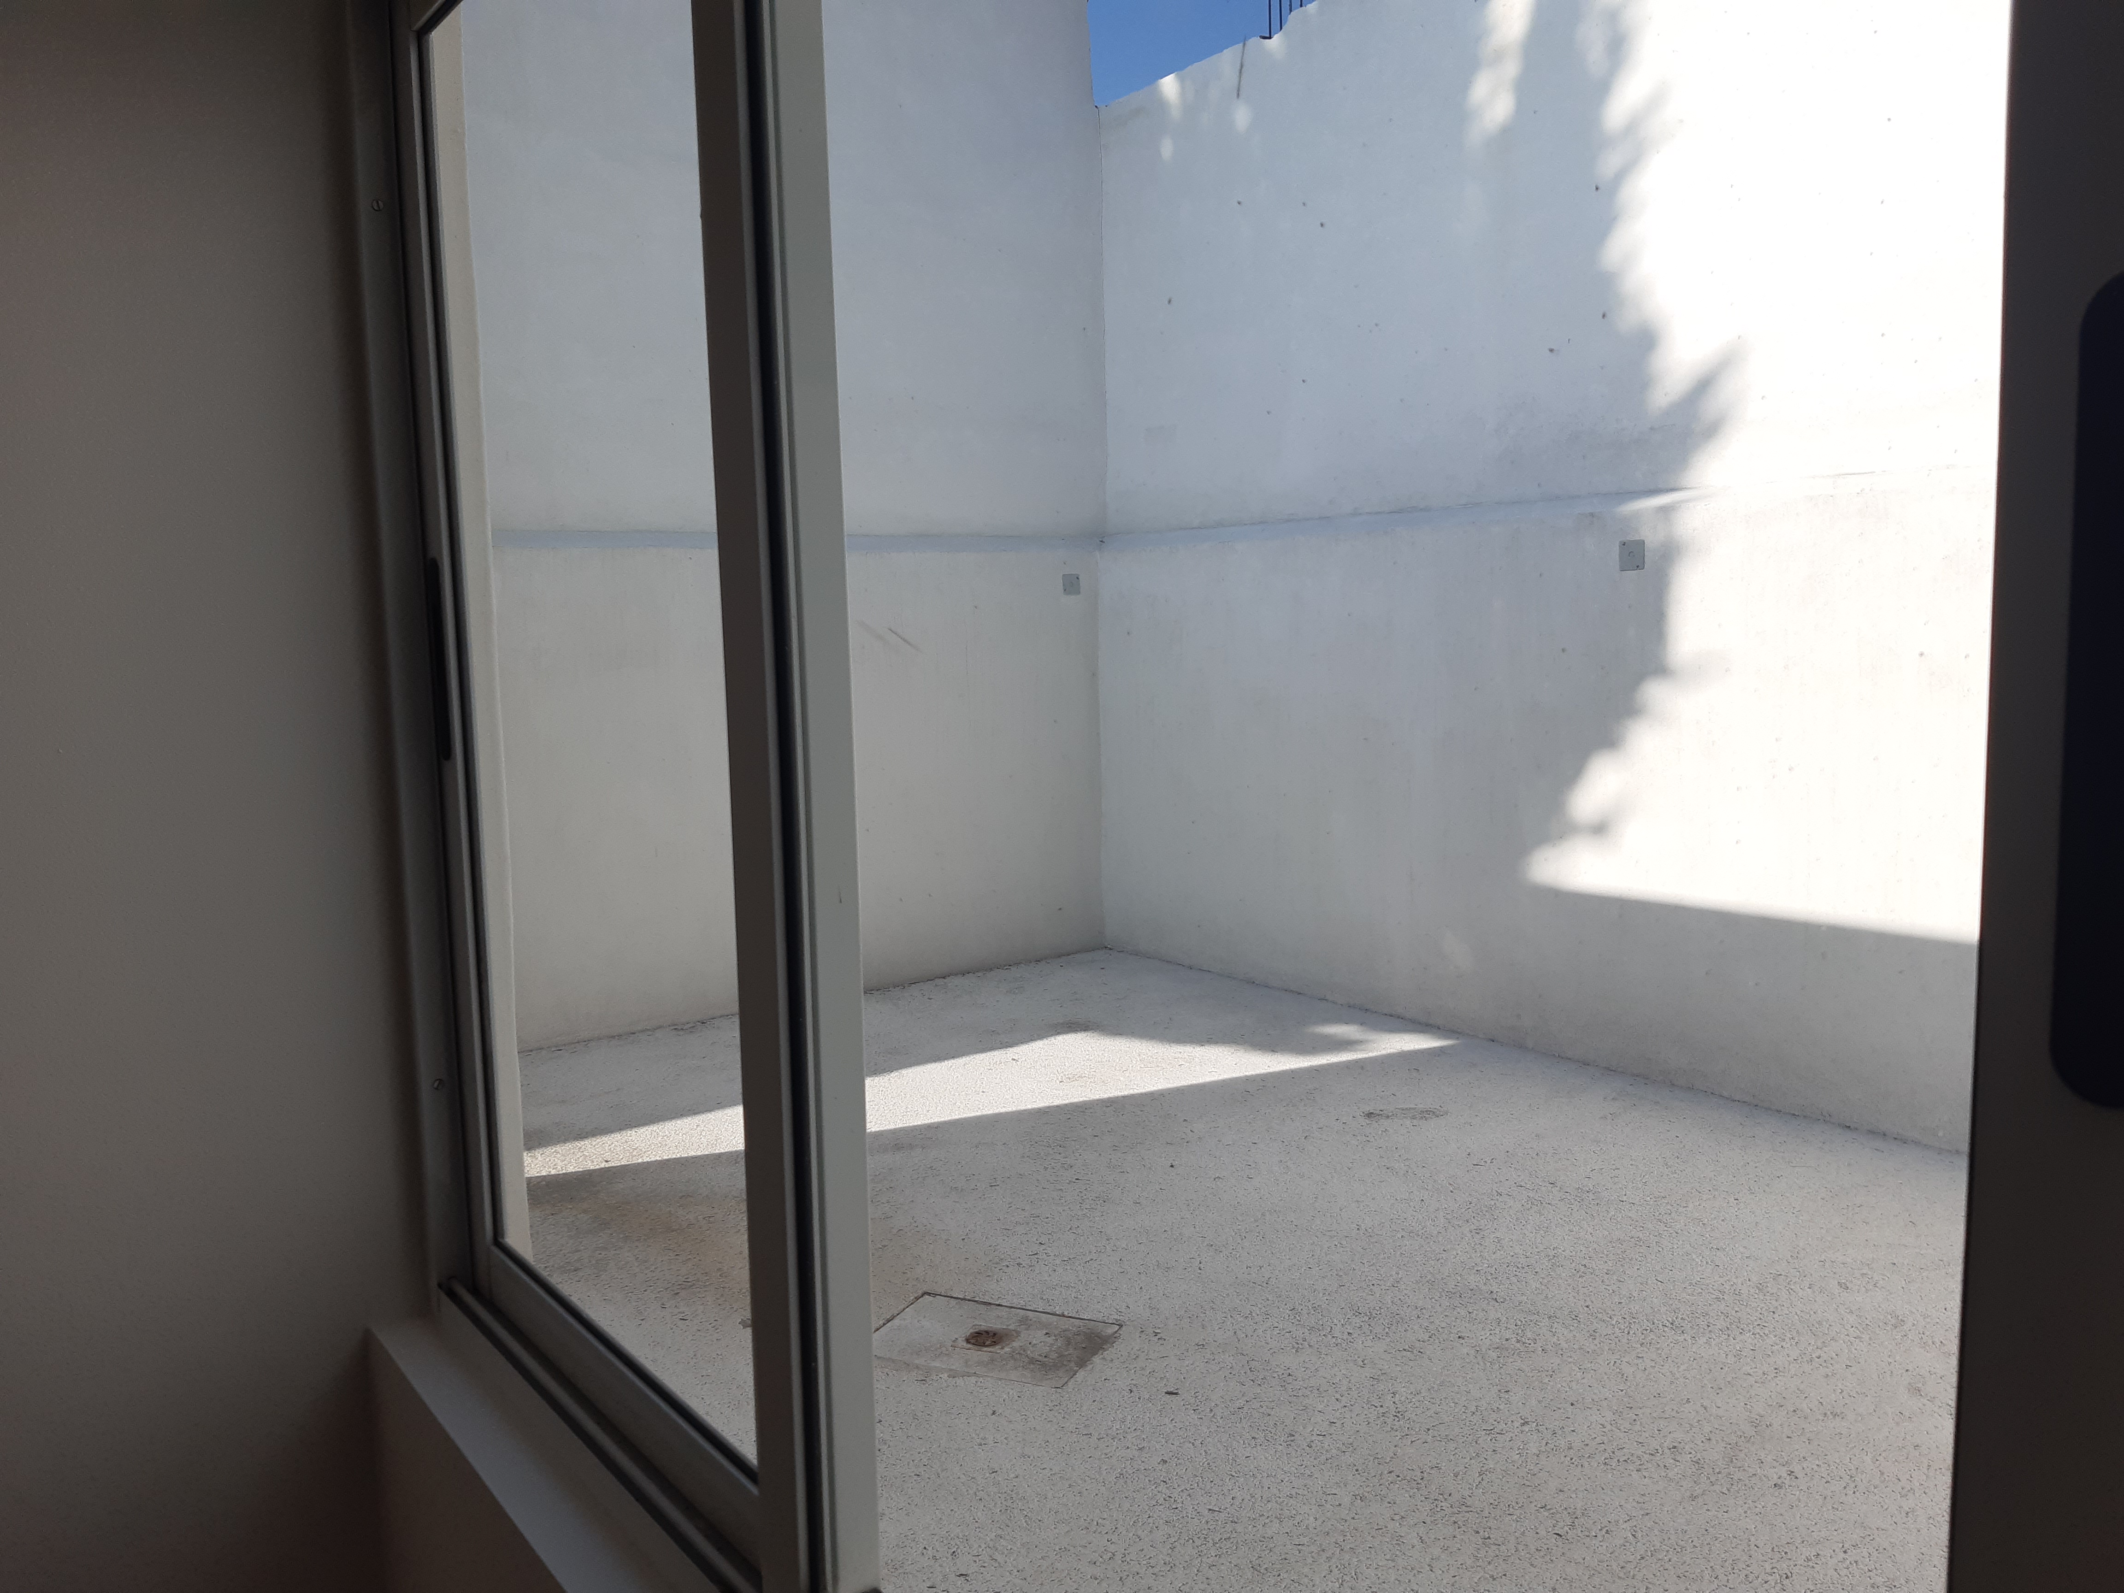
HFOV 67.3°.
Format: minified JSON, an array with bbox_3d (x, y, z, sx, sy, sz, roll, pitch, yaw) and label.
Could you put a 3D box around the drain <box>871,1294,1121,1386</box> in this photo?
[{"bbox_3d":[-0.193,1.441,4.214,0.592,0.030,0.391,1,7,22],"label":"drain"}]

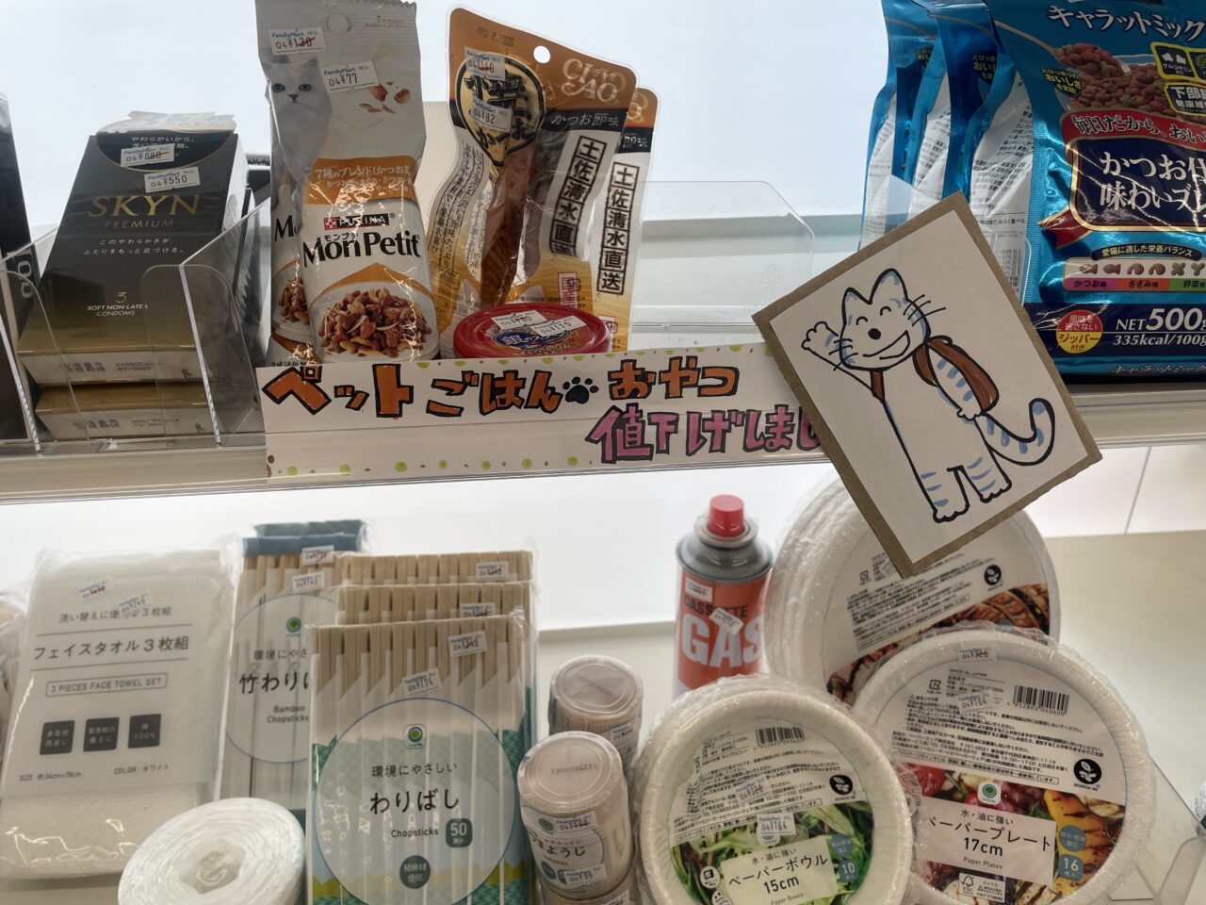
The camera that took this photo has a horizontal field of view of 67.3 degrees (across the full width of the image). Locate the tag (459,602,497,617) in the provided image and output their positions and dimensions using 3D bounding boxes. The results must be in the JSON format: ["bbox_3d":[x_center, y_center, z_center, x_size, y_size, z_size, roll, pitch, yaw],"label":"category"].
[{"bbox_3d":[-0.078,0.101,0.568,0.022,0.012,0.002,-1,-3,-2],"label":"tag"}]

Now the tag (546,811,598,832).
[{"bbox_3d":[-0.014,0.193,0.470,0.021,0.012,0.003,-10,27,-6],"label":"tag"}]

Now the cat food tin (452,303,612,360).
[{"bbox_3d":[-0.032,-0.043,0.417,0.070,0.028,0.070,-3,31,-4],"label":"cat food tin"}]

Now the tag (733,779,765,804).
[{"bbox_3d":[0.090,0.203,0.543,0.022,0.012,0.002,-21,-13,-3],"label":"tag"}]

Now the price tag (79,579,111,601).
[{"bbox_3d":[-0.334,0.092,0.598,0.022,0.012,0.002,-22,-14,-9],"label":"price tag"}]

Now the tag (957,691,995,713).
[{"bbox_3d":[0.228,0.152,0.551,0.022,0.012,0.002,-15,-2,7],"label":"tag"}]

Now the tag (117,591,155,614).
[{"bbox_3d":[-0.307,0.100,0.596,0.022,0.012,0.002,-21,-14,-9],"label":"tag"}]

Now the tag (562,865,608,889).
[{"bbox_3d":[-0.009,0.226,0.484,0.021,0.012,0.003,-9,27,-6],"label":"tag"}]

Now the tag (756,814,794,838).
[{"bbox_3d":[0.101,0.217,0.528,0.022,0.012,0.002,-3,-15,1],"label":"tag"}]

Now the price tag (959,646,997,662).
[{"bbox_3d":[0.221,0.119,0.535,0.022,0.012,0.002,-7,20,12],"label":"price tag"}]

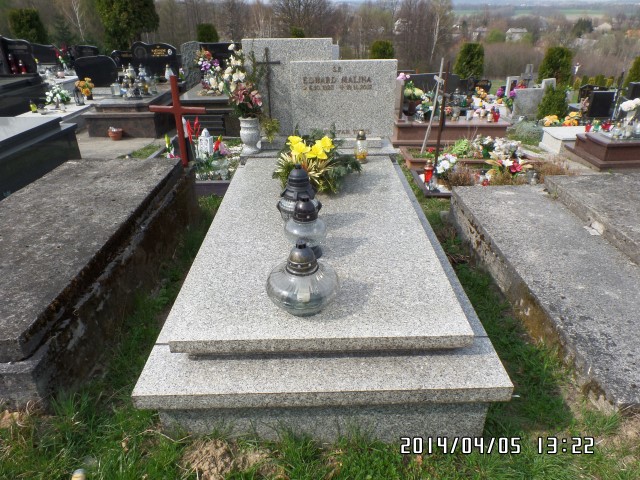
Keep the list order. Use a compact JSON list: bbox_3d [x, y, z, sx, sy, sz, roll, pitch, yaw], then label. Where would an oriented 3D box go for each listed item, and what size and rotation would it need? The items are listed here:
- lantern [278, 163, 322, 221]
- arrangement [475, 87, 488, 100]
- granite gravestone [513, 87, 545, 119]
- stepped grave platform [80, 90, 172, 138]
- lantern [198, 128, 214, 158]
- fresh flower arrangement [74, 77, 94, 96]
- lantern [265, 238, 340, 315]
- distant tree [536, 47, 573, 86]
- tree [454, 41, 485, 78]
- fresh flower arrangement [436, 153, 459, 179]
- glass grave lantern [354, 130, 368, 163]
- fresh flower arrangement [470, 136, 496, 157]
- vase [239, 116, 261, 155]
[{"bbox_3d":[-0.095,-0.198,1.885,0.197,0.280,0.191,-1,29,0],"label":"lantern"},{"bbox_3d":[3.115,-2.825,8.200,0.250,0.260,0.240,-1,29,0],"label":"arrangement"},{"bbox_3d":[4.445,-2.889,9.000,0.720,0.660,0.150,-1,29,0],"label":"granite gravestone"},{"bbox_3d":[-2.342,-1.781,5.718,0.848,0.371,1.674,-1,29,0],"label":"stepped grave platform"},{"bbox_3d":[-1.006,-0.863,3.731,0.120,0.230,0.120,11,31,21],"label":"lantern"},{"bbox_3d":[-2.714,-1.763,4.900,0.210,0.220,0.210,-1,28,0],"label":"fresh flower arrangement"},{"bbox_3d":[-0.061,0.118,1.406,0.236,0.257,0.236,-1,28,0],"label":"lantern"},{"bbox_3d":[8.824,-6.529,16.000,1.250,1.500,1.250,-1,29,0],"label":"distant tree"},{"bbox_3d":[4.922,-5.811,14.000,0.968,1.550,0.968,-1,28,0],"label":"tree"},{"bbox_3d":[1.369,-0.801,4.600,0.260,0.260,0.240,-1,29,0],"label":"fresh flower arrangement"},{"bbox_3d":[0.259,-0.587,2.662,0.087,0.192,0.087,-1,29,0],"label":"glass grave lantern"},{"bbox_3d":[1.358,-0.777,3.532,0.210,0.210,0.200,-1,28,0],"label":"fresh flower arrangement"},{"bbox_3d":[-0.488,-0.714,2.911,0.150,0.250,0.150,-1,29,0],"label":"vase"}]

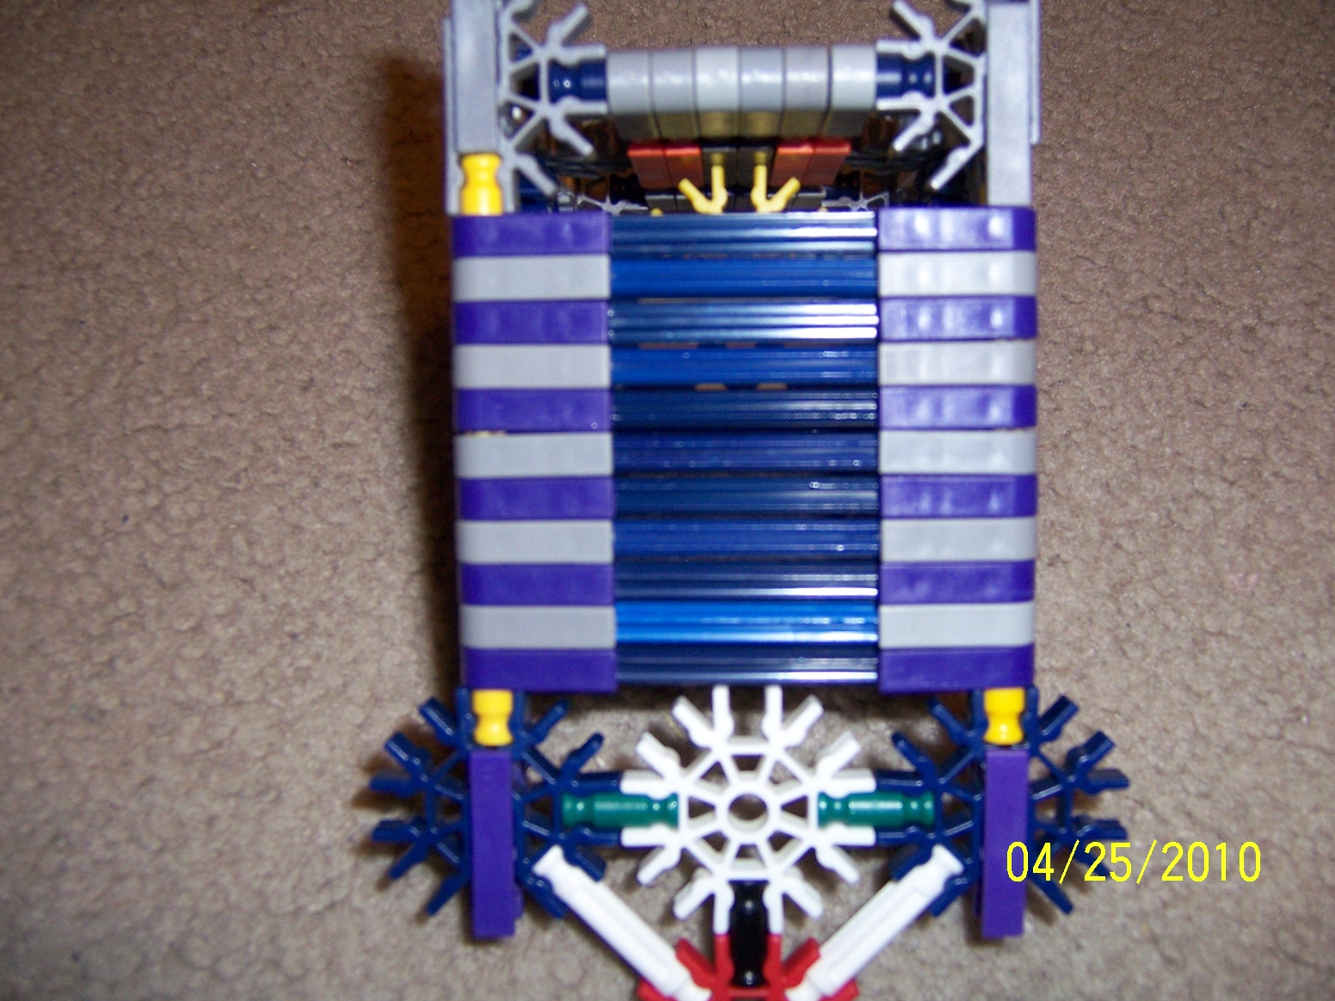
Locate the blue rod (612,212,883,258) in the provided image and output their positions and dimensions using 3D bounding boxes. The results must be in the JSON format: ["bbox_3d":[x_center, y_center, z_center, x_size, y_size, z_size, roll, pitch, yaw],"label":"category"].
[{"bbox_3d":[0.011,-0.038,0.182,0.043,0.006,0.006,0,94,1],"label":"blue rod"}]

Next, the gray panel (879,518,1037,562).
[{"bbox_3d":[0.041,0.005,0.188,0.022,0.012,0.006,-1,94,0],"label":"gray panel"}]

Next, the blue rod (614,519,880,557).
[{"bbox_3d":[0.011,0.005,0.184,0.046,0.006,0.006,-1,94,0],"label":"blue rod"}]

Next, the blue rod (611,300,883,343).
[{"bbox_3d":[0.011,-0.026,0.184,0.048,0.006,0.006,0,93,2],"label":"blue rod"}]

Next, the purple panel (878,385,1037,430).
[{"bbox_3d":[0.041,-0.014,0.187,0.022,0.015,0.006,0,94,1],"label":"purple panel"}]

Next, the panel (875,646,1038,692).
[{"bbox_3d":[0.041,0.024,0.189,0.022,0.012,0.006,-1,94,0],"label":"panel"}]

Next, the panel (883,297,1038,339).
[{"bbox_3d":[0.041,-0.026,0.186,0.022,0.012,0.006,-1,94,0],"label":"panel"}]

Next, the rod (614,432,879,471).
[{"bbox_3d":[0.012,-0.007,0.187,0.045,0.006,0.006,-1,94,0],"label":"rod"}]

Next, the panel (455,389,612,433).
[{"bbox_3d":[-0.019,-0.013,0.182,0.022,0.009,0.006,-1,94,0],"label":"panel"}]

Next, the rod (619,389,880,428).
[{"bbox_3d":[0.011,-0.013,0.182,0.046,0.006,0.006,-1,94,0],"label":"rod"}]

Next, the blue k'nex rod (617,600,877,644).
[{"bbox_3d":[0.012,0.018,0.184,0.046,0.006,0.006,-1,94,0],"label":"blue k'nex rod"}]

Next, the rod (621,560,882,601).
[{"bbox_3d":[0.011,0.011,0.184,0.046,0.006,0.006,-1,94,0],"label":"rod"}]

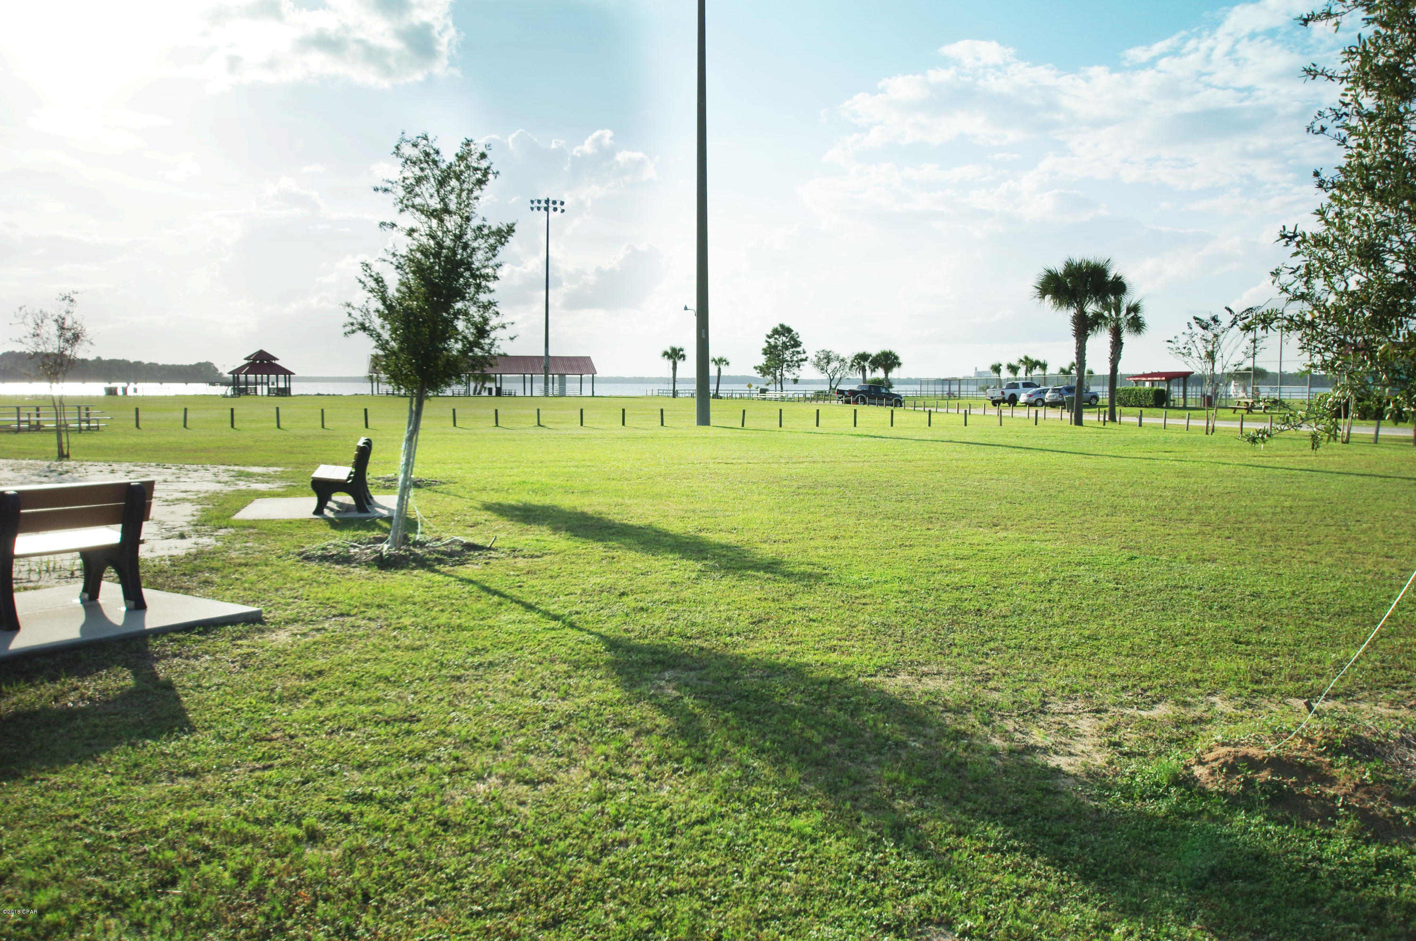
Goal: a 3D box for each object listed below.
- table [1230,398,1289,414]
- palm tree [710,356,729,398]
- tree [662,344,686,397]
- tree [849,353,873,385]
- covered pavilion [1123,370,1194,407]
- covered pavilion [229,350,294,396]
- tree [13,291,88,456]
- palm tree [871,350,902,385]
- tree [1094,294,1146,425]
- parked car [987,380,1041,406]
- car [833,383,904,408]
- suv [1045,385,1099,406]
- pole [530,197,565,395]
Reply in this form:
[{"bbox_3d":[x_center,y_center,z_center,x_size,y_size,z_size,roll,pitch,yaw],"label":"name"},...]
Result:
[{"bbox_3d":[30.869,-3.637,67.000,1.600,0.760,1.900,-1,4,-13],"label":"table"},{"bbox_3d":[1.323,-10.500,132.958,2.150,4.850,2.150,0,4,0],"label":"palm tree"},{"bbox_3d":[-3.904,-11.427,136.639,2.800,6.100,2.800,0,4,0],"label":"tree"},{"bbox_3d":[18.209,-11.354,139.787,2.800,5.700,2.800,0,4,0],"label":"tree"},{"bbox_3d":[37.979,-6.766,98.761,4.000,2.850,3.600,-3,5,-37],"label":"covered pavilion"},{"bbox_3d":[-54.901,-11.973,145.000,7.900,5.700,7.900,0,4,0],"label":"covered pavilion"},{"bbox_3d":[-13.210,-1.905,23.700,1.550,3.390,1.500,0,4,0],"label":"tree"},{"bbox_3d":[19.094,-10.109,126.000,3.400,5.540,3.400,0,4,0],"label":"palm tree"},{"bbox_3d":[18.451,-5.085,53.000,2.600,5.780,2.600,0,4,0],"label":"tree"},{"bbox_3d":[24.403,-5.948,91.501,5.800,1.950,2.020,-3,5,-33],"label":"parked car"},{"bbox_3d":[13.149,-6.039,95.000,5.800,1.900,2.000,-2,5,-31],"label":"car"},{"bbox_3d":[28.527,-5.748,92.178,4.420,1.660,1.810,-3,5,-37],"label":"suv"},{"bbox_3d":[-19.363,-20.803,141.311,4.000,23.900,0.900,0,4,0],"label":"pole"}]

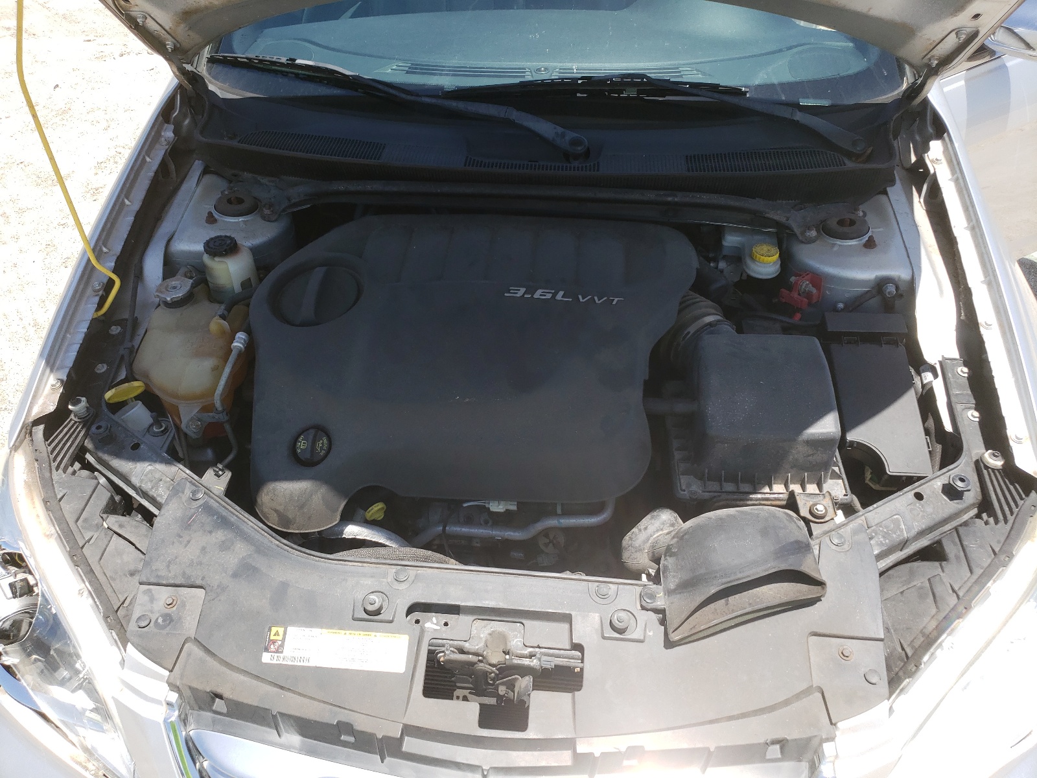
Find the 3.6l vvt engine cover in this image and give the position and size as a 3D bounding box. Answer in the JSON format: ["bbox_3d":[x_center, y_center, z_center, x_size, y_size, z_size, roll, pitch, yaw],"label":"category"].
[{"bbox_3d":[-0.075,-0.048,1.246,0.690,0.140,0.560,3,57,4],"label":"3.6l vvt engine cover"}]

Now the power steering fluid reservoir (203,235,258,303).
[{"bbox_3d":[-0.488,-0.191,1.329,0.083,0.140,0.083,3,46,4],"label":"power steering fluid reservoir"}]

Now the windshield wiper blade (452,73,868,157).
[{"bbox_3d":[0.252,-0.550,1.463,0.784,0.060,0.156,12,59,10],"label":"windshield wiper blade"}]

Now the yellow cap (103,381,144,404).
[{"bbox_3d":[-0.590,0.005,1.165,0.063,0.014,0.063,-4,19,11],"label":"yellow cap"}]

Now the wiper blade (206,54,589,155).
[{"bbox_3d":[-0.246,-0.568,1.488,0.813,0.060,0.072,18,61,14],"label":"wiper blade"}]

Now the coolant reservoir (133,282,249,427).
[{"bbox_3d":[-0.523,-0.054,1.302,0.180,0.210,0.200,3,46,4],"label":"coolant reservoir"}]

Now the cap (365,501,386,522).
[{"bbox_3d":[-0.206,0.178,1.130,0.032,0.024,0.018,-13,32,30],"label":"cap"}]

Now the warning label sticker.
[{"bbox_3d":[-0.243,0.346,1.034,0.188,0.002,0.052,3,50,4],"label":"warning label sticker"}]

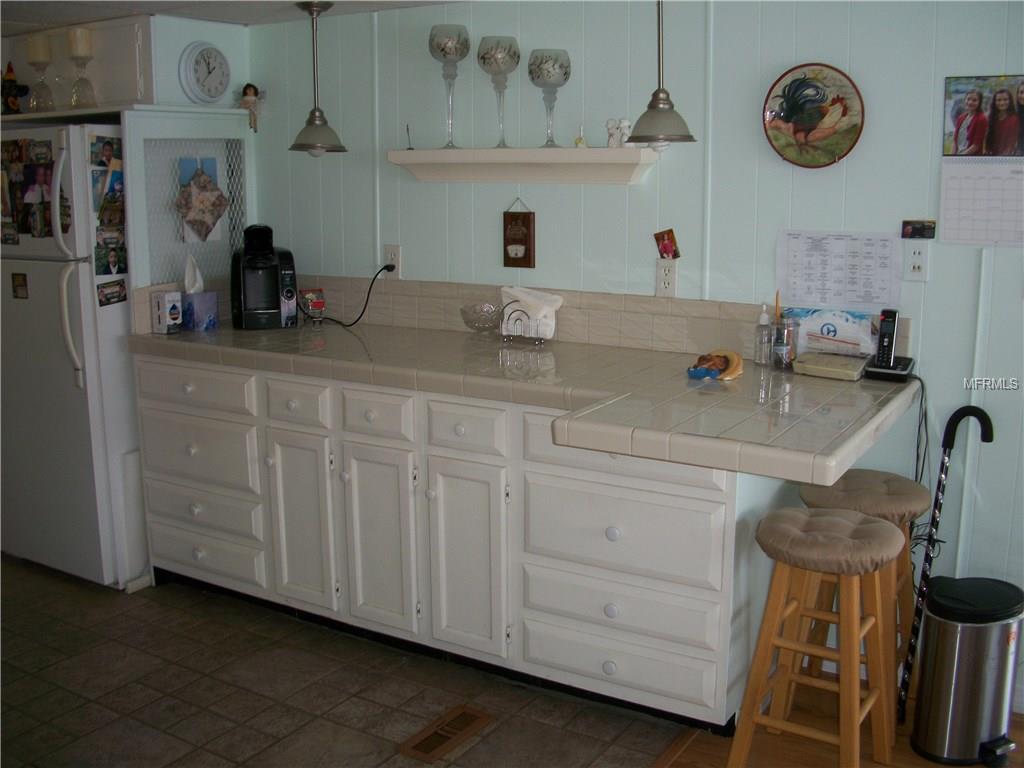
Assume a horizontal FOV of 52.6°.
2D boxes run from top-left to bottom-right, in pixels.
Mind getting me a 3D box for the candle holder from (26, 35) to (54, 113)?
[{"bbox_3d":[-1.788,-1.175,3.926,0.096,0.284,0.096,7,13,31],"label":"candle holder"}]

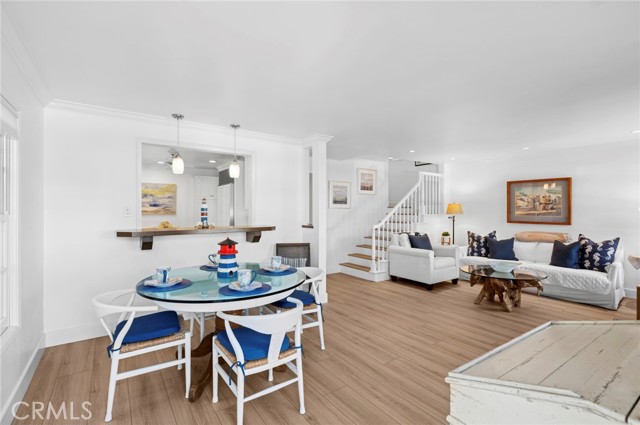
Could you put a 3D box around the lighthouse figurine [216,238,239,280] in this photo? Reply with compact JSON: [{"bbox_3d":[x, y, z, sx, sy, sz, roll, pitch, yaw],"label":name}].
[{"bbox_3d":[-0.770,0.377,2.390,0.175,0.330,0.175,0,0,-35],"label":"lighthouse figurine"}]

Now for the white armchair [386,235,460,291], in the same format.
[{"bbox_3d":[1.974,0.877,5.381,0.880,0.870,0.910,0,1,-39],"label":"white armchair"}]

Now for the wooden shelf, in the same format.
[{"bbox_3d":[-1.381,0.305,3.511,1.820,0.195,0.320,0,0,-37],"label":"wooden shelf"}]

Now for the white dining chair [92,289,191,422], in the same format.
[{"bbox_3d":[-1.237,0.910,2.005,0.540,0.760,0.550,0,0,-34],"label":"white dining chair"}]

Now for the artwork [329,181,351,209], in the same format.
[{"bbox_3d":[0.454,-0.371,6.050,0.580,0.580,0.040,0,0,-37],"label":"artwork"}]

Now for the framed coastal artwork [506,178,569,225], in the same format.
[{"bbox_3d":[4.064,-0.196,5.336,0.040,0.840,1.000,0,1,-36],"label":"framed coastal artwork"}]

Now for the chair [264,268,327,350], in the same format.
[{"bbox_3d":[-0.275,0.955,2.814,0.540,0.760,0.560,0,1,-34],"label":"chair"}]

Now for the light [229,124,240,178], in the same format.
[{"bbox_3d":[-1.082,-0.766,3.620,0.135,0.670,0.135,0,0,-37],"label":"light"}]

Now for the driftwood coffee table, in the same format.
[{"bbox_3d":[2.570,1.065,4.030,1.040,0.450,1.040,0,0,-37],"label":"driftwood coffee table"}]

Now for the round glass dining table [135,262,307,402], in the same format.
[{"bbox_3d":[-0.774,0.915,2.390,1.310,0.750,1.310,0,0,-37],"label":"round glass dining table"}]

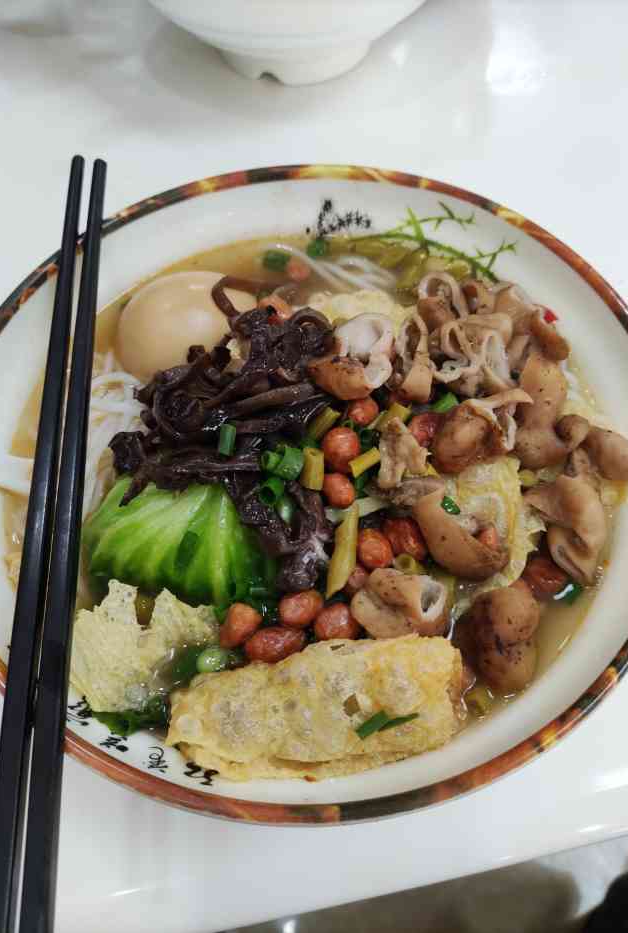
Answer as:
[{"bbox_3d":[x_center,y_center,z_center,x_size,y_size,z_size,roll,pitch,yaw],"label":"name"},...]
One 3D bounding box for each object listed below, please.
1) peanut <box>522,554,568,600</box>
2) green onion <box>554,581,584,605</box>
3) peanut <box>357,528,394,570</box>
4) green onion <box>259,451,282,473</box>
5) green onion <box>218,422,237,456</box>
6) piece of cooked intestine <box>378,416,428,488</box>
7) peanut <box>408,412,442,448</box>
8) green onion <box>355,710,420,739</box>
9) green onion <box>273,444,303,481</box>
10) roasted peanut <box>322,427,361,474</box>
[{"bbox_3d":[0.072,0.034,0.211,0.015,0.012,0.012,20,63,10],"label":"peanut"},{"bbox_3d":[0.081,0.040,0.214,0.009,0.005,0.006,-25,64,-12],"label":"green onion"},{"bbox_3d":[0.019,0.025,0.204,0.011,0.010,0.013,-19,63,-10],"label":"peanut"},{"bbox_3d":[-0.014,-0.002,0.225,0.007,0.006,0.007,17,63,10],"label":"green onion"},{"bbox_3d":[-0.027,-0.009,0.213,0.005,0.005,0.011,2,61,1],"label":"green onion"},{"bbox_3d":[0.027,-0.004,0.208,0.015,0.010,0.021,-5,62,-1],"label":"piece of cooked intestine"},{"bbox_3d":[0.037,-0.012,0.223,0.014,0.012,0.012,21,64,11],"label":"peanut"},{"bbox_3d":[0.020,0.069,0.180,0.018,0.004,0.006,-17,63,-8],"label":"green onion"},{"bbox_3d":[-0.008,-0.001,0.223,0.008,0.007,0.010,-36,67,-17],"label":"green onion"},{"bbox_3d":[0.009,-0.005,0.226,0.011,0.011,0.015,-3,62,0],"label":"roasted peanut"}]

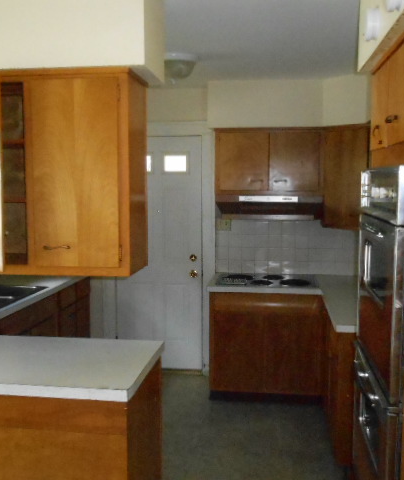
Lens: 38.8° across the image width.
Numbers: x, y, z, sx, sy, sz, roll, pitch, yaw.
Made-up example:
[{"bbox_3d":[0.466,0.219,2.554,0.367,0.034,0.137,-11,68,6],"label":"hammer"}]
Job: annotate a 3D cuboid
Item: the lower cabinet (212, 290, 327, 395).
[{"bbox_3d":[0.513,0.755,4.588,0.837,0.790,0.650,1,5,7],"label":"lower cabinet"}]

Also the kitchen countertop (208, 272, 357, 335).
[{"bbox_3d":[0.741,0.397,3.974,1.455,0.040,1.800,1,5,7],"label":"kitchen countertop"}]

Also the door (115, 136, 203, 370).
[{"bbox_3d":[-0.380,0.128,5.007,0.760,2.015,0.045,1,5,7],"label":"door"}]

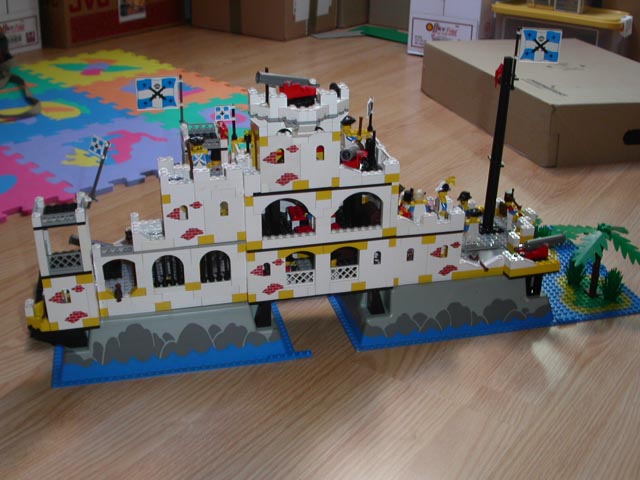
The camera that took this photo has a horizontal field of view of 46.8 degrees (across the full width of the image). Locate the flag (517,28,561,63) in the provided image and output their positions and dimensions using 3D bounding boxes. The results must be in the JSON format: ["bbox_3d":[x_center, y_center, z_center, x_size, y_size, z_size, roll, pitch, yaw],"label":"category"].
[{"bbox_3d":[0.242,-0.213,0.812,0.047,0.034,0.006,5,25,9],"label":"flag"}]

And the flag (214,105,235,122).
[{"bbox_3d":[-0.095,-0.126,0.738,0.020,0.015,0.004,-3,25,-9],"label":"flag"}]

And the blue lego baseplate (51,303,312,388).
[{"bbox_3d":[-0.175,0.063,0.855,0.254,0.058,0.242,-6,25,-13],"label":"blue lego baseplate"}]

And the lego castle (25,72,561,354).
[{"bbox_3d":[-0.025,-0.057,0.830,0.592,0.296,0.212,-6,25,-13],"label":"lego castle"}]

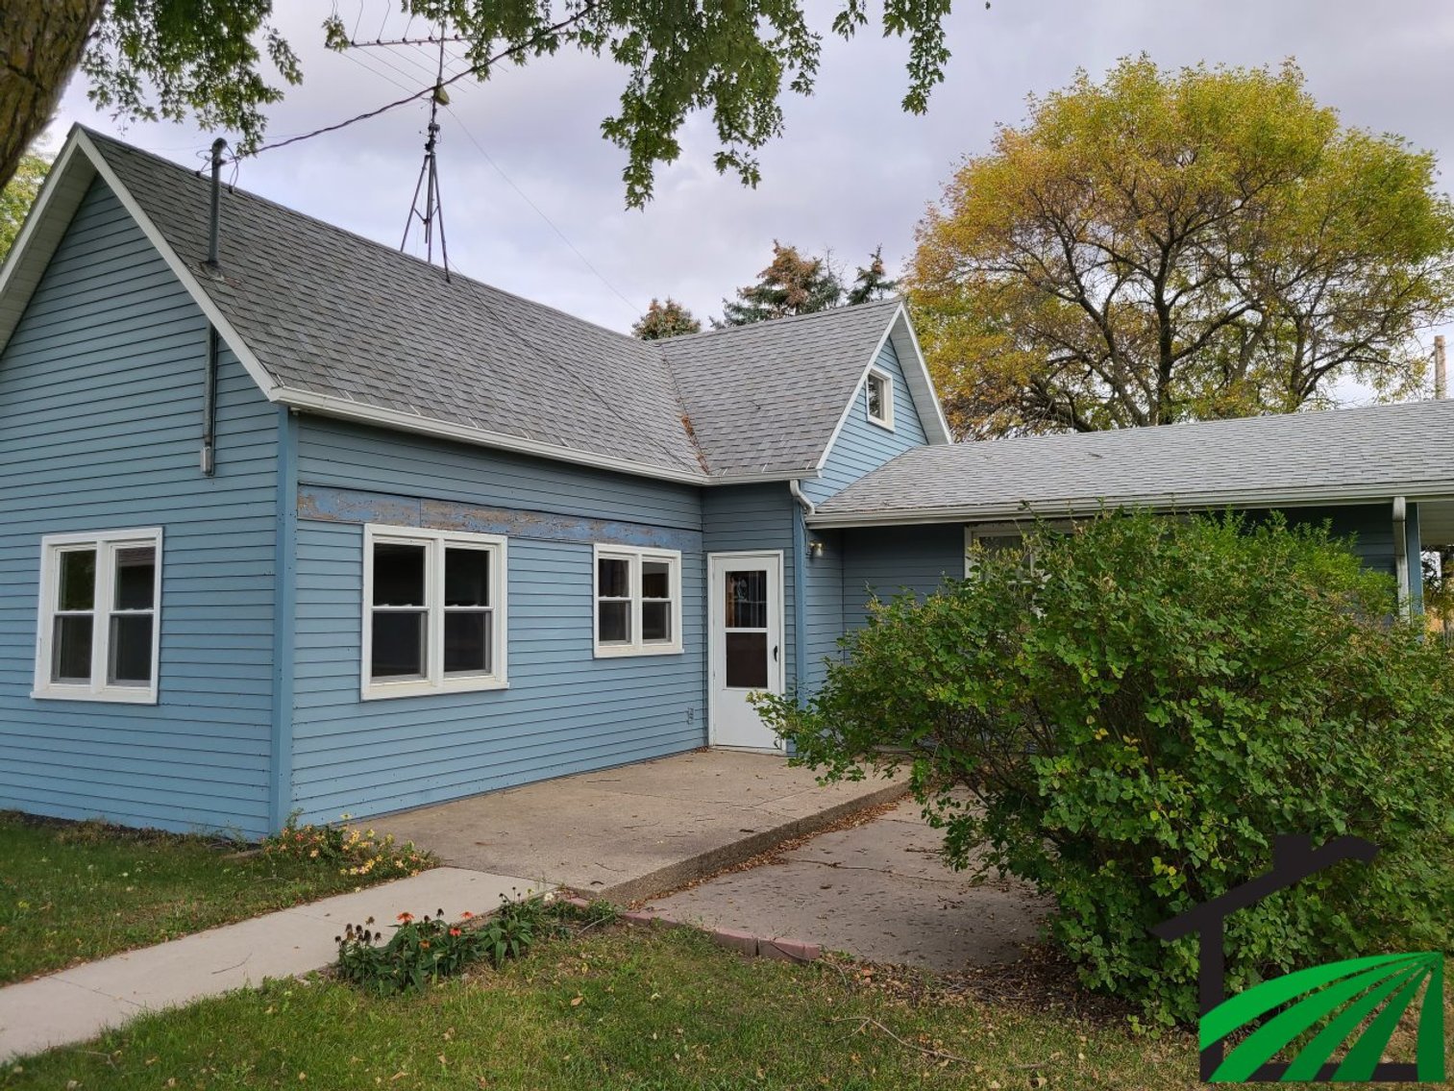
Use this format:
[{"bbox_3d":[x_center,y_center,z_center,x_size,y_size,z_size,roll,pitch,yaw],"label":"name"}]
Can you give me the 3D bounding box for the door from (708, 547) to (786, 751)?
[{"bbox_3d":[0.216,1.128,11.735,0.930,2.110,0.100,-3,-4,30],"label":"door"}]

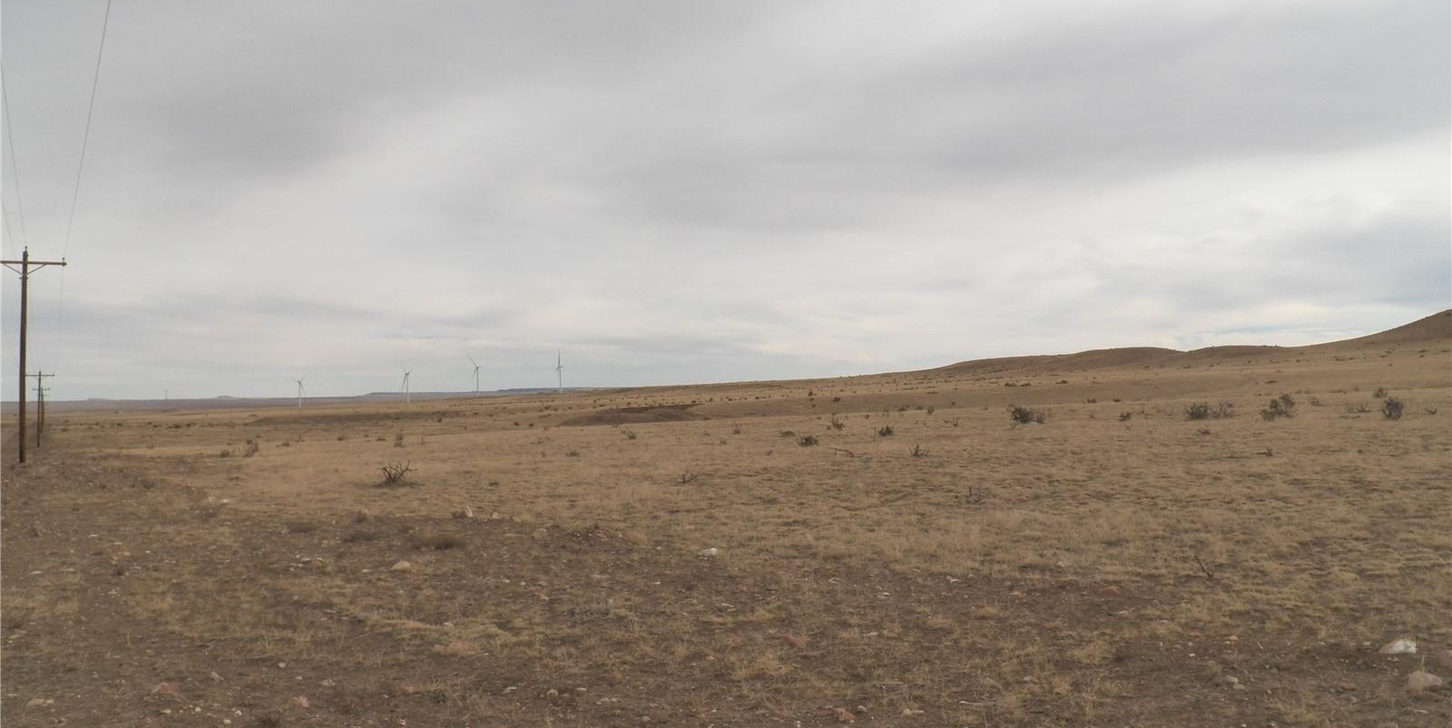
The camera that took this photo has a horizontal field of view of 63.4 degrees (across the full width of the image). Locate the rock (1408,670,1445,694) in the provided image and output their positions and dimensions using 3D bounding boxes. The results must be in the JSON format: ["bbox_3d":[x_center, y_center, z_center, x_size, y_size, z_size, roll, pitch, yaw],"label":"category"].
[{"bbox_3d":[3.665,1.663,6.150,0.169,0.105,0.150,-1,-2,31],"label":"rock"}]

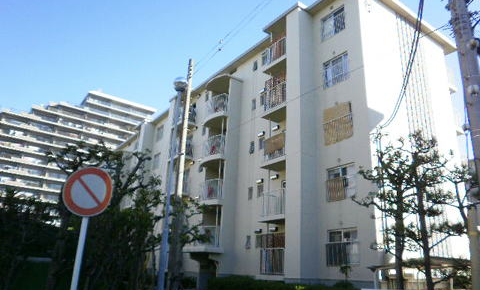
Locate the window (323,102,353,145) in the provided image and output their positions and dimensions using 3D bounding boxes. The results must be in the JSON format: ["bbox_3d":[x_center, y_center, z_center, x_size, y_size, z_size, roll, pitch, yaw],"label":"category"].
[{"bbox_3d":[4.366,-0.900,15.959,0.240,1.630,1.560,15,-22,-33],"label":"window"}]

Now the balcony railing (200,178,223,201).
[{"bbox_3d":[-1.883,2.770,21.321,0.620,1.140,2.370,16,-23,-33],"label":"balcony railing"}]

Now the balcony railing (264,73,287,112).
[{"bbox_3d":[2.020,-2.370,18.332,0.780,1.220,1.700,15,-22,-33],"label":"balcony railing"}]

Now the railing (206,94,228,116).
[{"bbox_3d":[-1.620,-2.313,23.095,0.620,1.160,2.370,16,-23,-33],"label":"railing"}]

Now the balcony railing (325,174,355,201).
[{"bbox_3d":[4.220,1.830,15.005,0.200,0.900,1.570,15,-22,-33],"label":"balcony railing"}]

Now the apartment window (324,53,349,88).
[{"bbox_3d":[4.424,-3.430,16.687,0.200,1.360,1.390,16,-23,-33],"label":"apartment window"}]

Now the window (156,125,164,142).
[{"bbox_3d":[-7.366,-1.089,33.398,0.150,1.410,1.300,16,-23,-33],"label":"window"}]

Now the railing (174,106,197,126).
[{"bbox_3d":[-4.380,-2.151,28.135,0.900,1.100,2.150,15,-22,-33],"label":"railing"}]

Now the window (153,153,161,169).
[{"bbox_3d":[-7.534,1.500,32.546,0.150,1.430,1.320,16,-23,-33],"label":"window"}]

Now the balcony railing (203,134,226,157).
[{"bbox_3d":[-1.760,0.231,22.280,0.450,1.160,2.650,15,-22,-33],"label":"balcony railing"}]

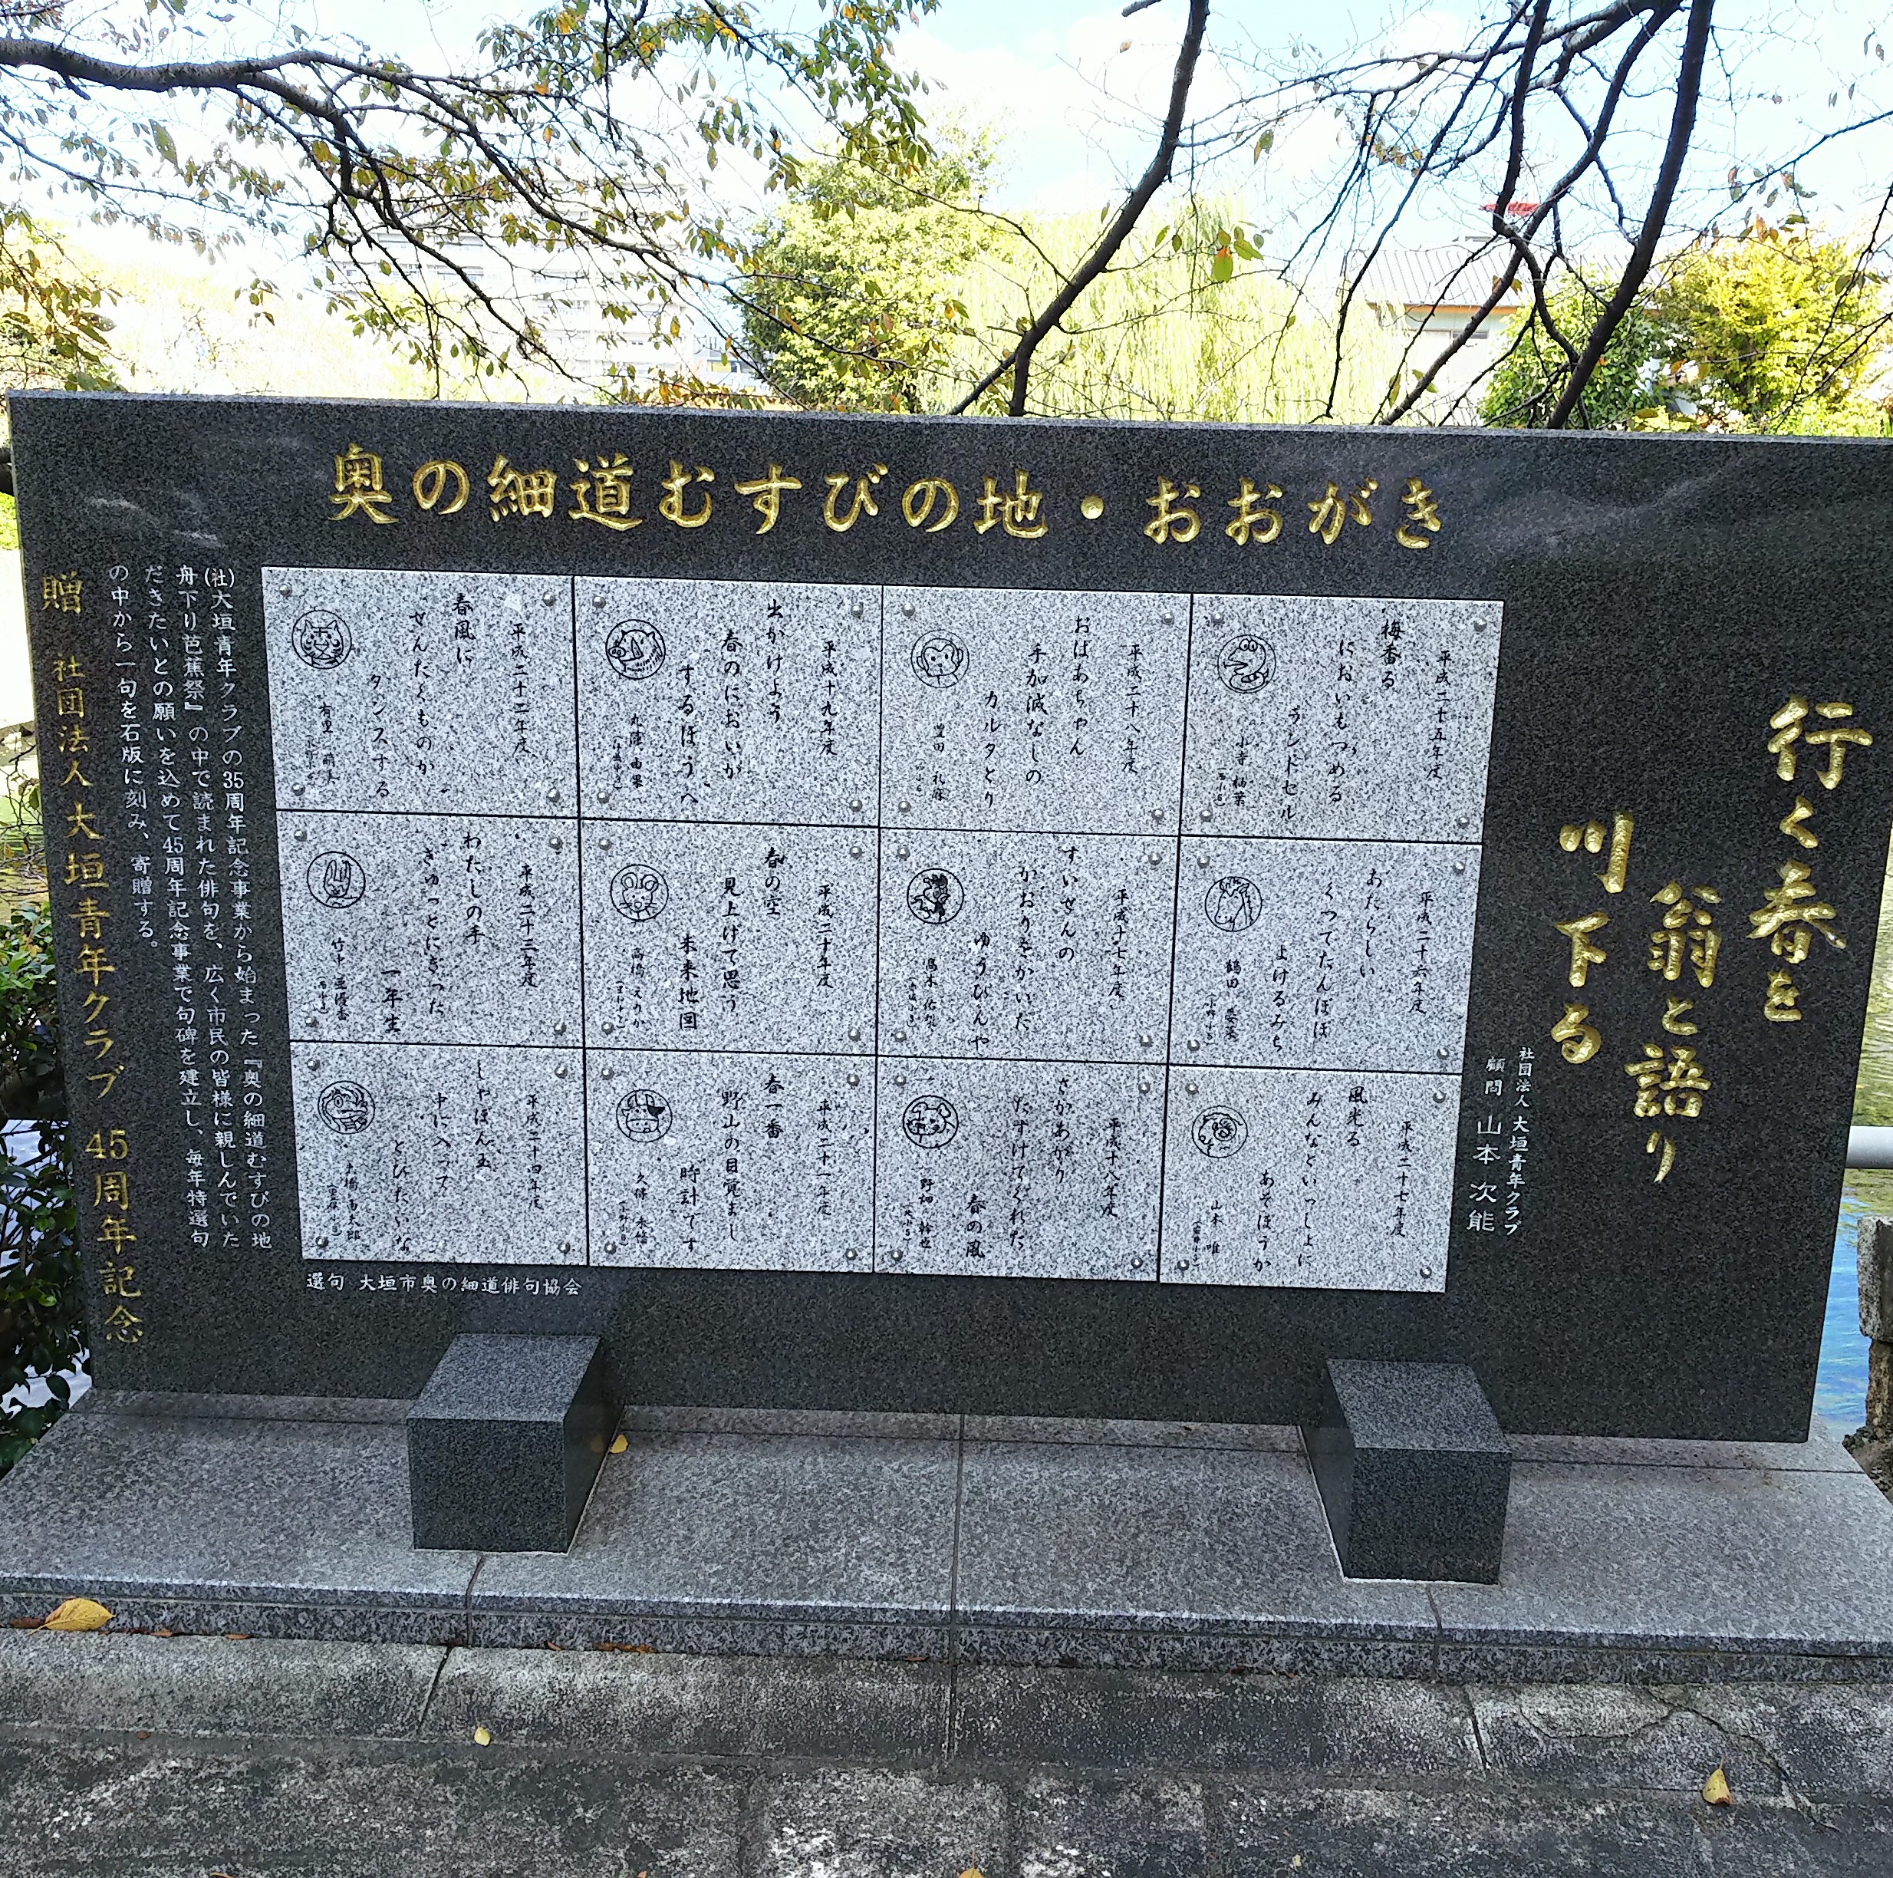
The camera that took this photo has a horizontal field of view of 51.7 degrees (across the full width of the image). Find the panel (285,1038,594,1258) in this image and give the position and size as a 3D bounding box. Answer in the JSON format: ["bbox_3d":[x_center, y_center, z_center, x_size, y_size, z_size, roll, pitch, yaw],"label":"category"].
[{"bbox_3d":[-0.689,0.293,2.674,0.391,0.310,0.020,2,14,0],"label":"panel"}]

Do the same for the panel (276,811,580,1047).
[{"bbox_3d":[-0.681,-0.011,2.601,0.391,0.310,0.020,2,14,0],"label":"panel"}]

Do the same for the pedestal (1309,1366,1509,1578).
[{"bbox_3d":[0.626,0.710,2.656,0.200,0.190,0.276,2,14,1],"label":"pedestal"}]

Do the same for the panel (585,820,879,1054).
[{"bbox_3d":[-0.275,-0.001,2.494,0.373,0.296,0.020,2,13,1],"label":"panel"}]

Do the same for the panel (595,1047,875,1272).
[{"bbox_3d":[-0.282,0.291,2.564,0.373,0.296,0.020,2,13,1],"label":"panel"}]

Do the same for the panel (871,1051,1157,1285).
[{"bbox_3d":[0.099,0.315,2.668,0.391,0.310,0.020,2,14,0],"label":"panel"}]

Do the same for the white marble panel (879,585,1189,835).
[{"bbox_3d":[0.114,-0.293,2.522,0.391,0.309,0.020,2,14,0],"label":"white marble panel"}]

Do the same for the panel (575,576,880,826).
[{"bbox_3d":[-0.268,-0.292,2.425,0.373,0.296,0.020,2,13,1],"label":"panel"}]

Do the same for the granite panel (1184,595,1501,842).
[{"bbox_3d":[0.508,-0.283,2.519,0.391,0.309,0.020,2,14,0],"label":"granite panel"}]

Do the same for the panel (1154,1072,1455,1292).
[{"bbox_3d":[0.471,0.313,2.551,0.373,0.296,0.020,2,13,1],"label":"panel"}]

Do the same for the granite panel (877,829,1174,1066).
[{"bbox_3d":[0.106,0.010,2.595,0.391,0.310,0.020,2,14,0],"label":"granite panel"}]

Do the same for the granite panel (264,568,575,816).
[{"bbox_3d":[-0.648,-0.303,2.431,0.379,0.296,0.020,2,13,1],"label":"granite panel"}]

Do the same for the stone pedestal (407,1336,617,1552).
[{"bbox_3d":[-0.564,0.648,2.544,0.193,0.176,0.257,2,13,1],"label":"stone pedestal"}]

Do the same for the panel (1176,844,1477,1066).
[{"bbox_3d":[0.478,0.021,2.481,0.373,0.296,0.020,2,13,1],"label":"panel"}]

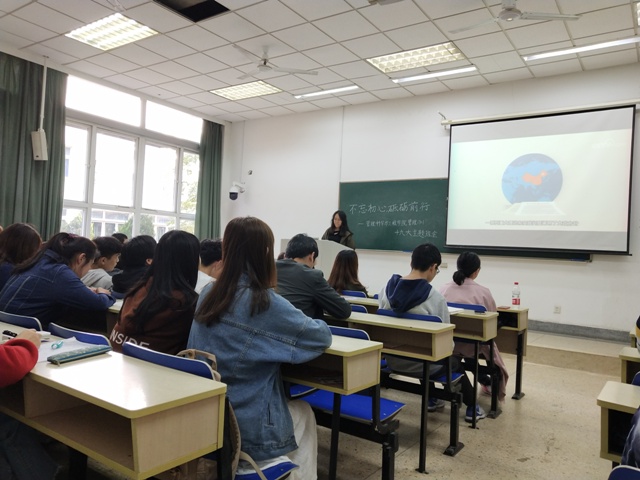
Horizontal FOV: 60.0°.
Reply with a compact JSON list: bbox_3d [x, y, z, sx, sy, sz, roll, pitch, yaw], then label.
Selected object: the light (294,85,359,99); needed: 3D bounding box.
[{"bbox_3d":[0.096,-2.281,8.554,1.230,0.080,0.100,2,-1,35],"label":"light"}]

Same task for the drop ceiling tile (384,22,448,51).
[{"bbox_3d":[1.103,-2.305,6.294,0.600,0.020,0.600,2,-2,35],"label":"drop ceiling tile"}]

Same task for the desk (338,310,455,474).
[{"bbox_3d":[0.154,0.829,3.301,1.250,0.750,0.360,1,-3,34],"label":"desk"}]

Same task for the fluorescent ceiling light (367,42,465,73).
[{"bbox_3d":[1.210,-2.331,7.076,1.200,0.080,0.600,2,-1,35],"label":"fluorescent ceiling light"}]

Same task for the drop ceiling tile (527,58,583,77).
[{"bbox_3d":[3.051,-2.208,7.153,0.600,0.030,0.480,2,-1,35],"label":"drop ceiling tile"}]

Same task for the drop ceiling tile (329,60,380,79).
[{"bbox_3d":[0.470,-2.257,7.391,0.600,0.020,0.600,1,-3,34],"label":"drop ceiling tile"}]

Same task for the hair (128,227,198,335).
[{"bbox_3d":[-0.645,0.168,2.300,0.250,0.410,0.220,2,-1,35],"label":"hair"}]

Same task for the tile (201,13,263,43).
[{"bbox_3d":[-1.005,-2.441,6.391,0.600,0.030,0.600,2,-1,35],"label":"tile"}]

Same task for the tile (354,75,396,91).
[{"bbox_3d":[0.788,-2.217,7.859,0.600,0.020,0.600,1,-3,34],"label":"tile"}]

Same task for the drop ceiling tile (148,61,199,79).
[{"bbox_3d":[-2.068,-2.398,7.822,0.600,0.020,0.600,2,-2,35],"label":"drop ceiling tile"}]

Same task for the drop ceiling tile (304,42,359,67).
[{"bbox_3d":[0.155,-2.347,7.062,0.600,0.020,0.600,2,-1,35],"label":"drop ceiling tile"}]

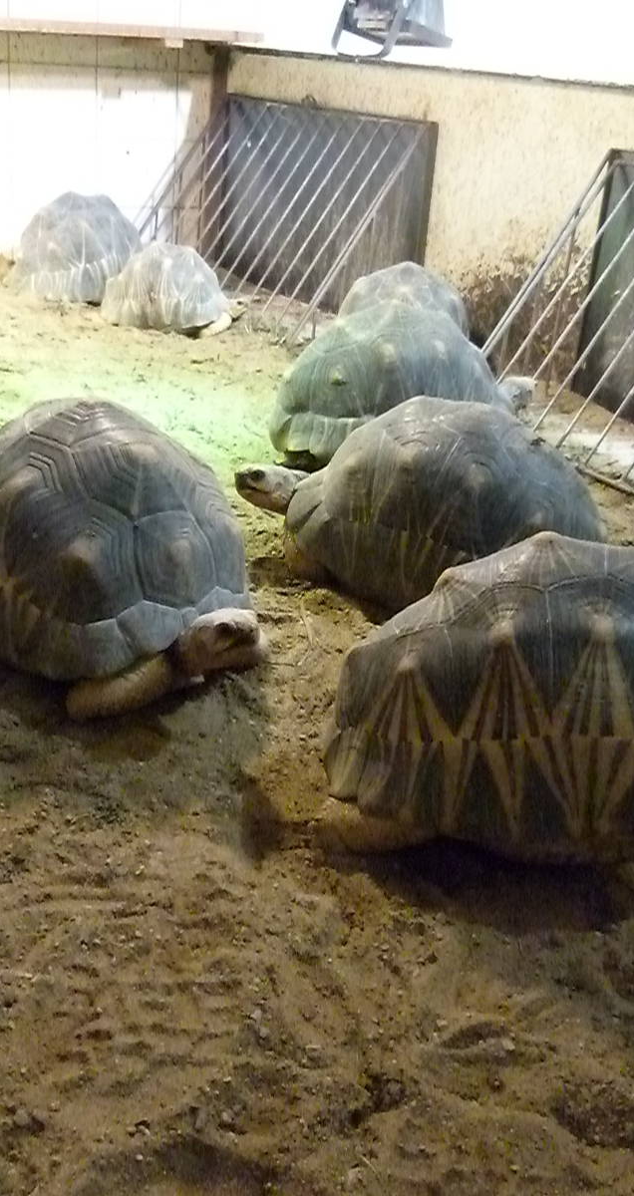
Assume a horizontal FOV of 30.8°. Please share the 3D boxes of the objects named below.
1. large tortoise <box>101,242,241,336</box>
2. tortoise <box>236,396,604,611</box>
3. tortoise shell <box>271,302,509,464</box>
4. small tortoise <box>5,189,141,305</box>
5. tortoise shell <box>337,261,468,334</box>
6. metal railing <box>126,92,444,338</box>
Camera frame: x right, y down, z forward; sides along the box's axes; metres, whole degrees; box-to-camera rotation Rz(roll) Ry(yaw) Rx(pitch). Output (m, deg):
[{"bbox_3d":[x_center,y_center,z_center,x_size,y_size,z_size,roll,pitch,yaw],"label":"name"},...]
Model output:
[{"bbox_3d":[-0.274,-0.599,2.203,0.295,0.160,0.190,4,26,-1],"label":"large tortoise"},{"bbox_3d":[0.103,-0.112,1.215,0.407,0.207,0.255,11,27,14],"label":"tortoise"},{"bbox_3d":[0.128,-0.307,1.610,0.394,0.212,0.258,-5,28,-19],"label":"tortoise shell"},{"bbox_3d":[-0.489,-0.728,2.369,0.224,0.197,0.326,15,28,20],"label":"small tortoise"},{"bbox_3d":[0.159,-0.497,2.023,0.235,0.193,0.365,9,26,10],"label":"tortoise shell"},{"bbox_3d":[-0.136,-0.843,2.461,0.323,0.388,0.763,-14,32,-33],"label":"metal railing"}]

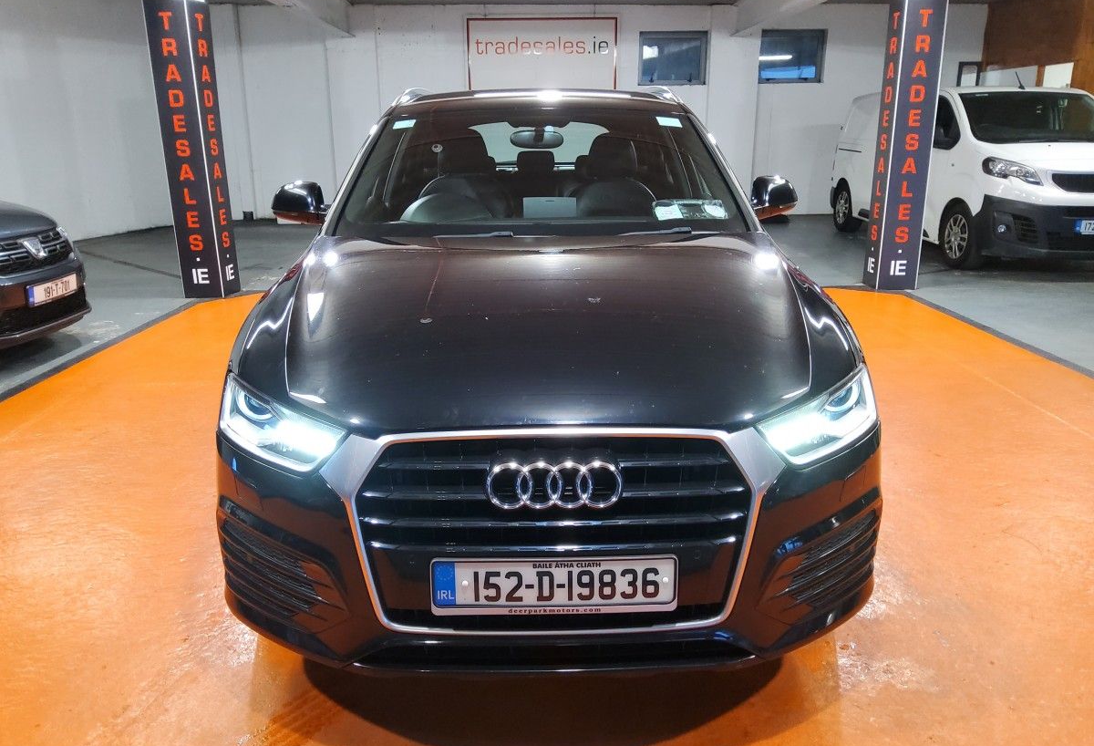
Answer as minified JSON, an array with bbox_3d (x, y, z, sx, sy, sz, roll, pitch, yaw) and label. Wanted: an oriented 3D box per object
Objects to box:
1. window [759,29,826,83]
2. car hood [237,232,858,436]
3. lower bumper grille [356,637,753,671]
[{"bbox_3d":[4.044,-5.207,13.524,1.095,0.830,0.120,-1,16,0],"label":"window"},{"bbox_3d":[0.003,-0.156,2.249,1.660,0.310,1.220,-1,16,-2],"label":"car hood"},{"bbox_3d":[0.022,0.634,1.874,0.930,0.090,0.130,-1,16,-2],"label":"lower bumper grille"}]

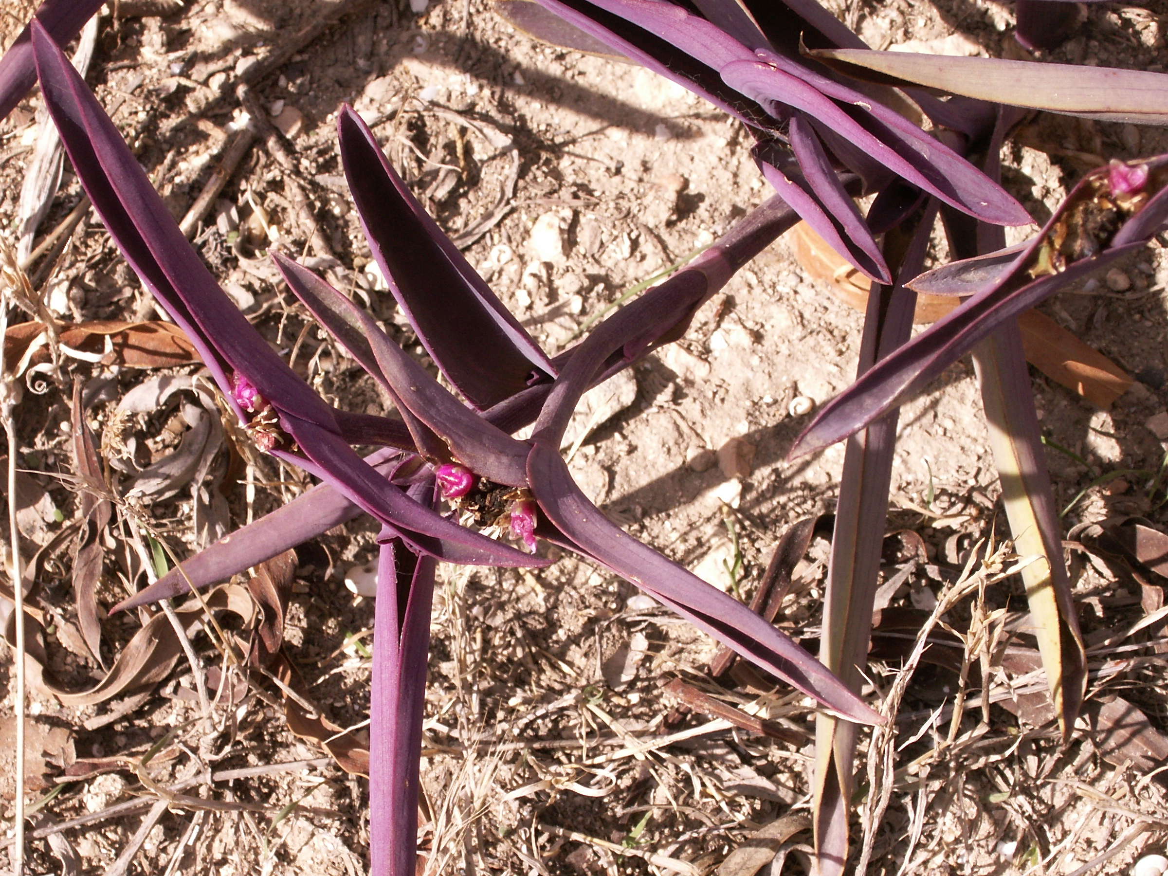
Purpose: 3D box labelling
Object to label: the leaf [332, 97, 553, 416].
[{"bbox_3d":[-0.036,-0.045,0.505,0.021,0.084,0.013,-31,24,-4],"label":"leaf"}]

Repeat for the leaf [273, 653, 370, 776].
[{"bbox_3d":[-0.059,0.066,0.494,0.010,0.008,0.039,-41,71,-17],"label":"leaf"}]

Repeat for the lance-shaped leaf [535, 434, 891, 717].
[{"bbox_3d":[0.027,0.034,0.469,0.098,0.015,0.017,40,63,-1],"label":"lance-shaped leaf"}]

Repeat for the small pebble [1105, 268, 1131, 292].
[{"bbox_3d":[0.143,-0.042,0.560,0.007,0.005,0.006,0,57,0],"label":"small pebble"}]

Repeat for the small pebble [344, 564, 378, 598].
[{"bbox_3d":[-0.053,0.035,0.508,0.009,0.007,0.009,0,57,0],"label":"small pebble"}]

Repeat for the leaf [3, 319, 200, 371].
[{"bbox_3d":[-0.122,-0.023,0.535,0.057,0.008,0.011,0,65,0],"label":"leaf"}]

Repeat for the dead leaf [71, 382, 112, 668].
[{"bbox_3d":[-0.122,0.021,0.515,0.009,0.008,0.075,-9,65,-4],"label":"dead leaf"}]

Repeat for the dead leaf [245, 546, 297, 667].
[{"bbox_3d":[-0.074,0.040,0.497,0.013,0.012,0.030,0,65,0],"label":"dead leaf"}]

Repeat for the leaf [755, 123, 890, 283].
[{"bbox_3d":[0.059,-0.056,0.500,0.015,0.013,0.044,-29,75,-18],"label":"leaf"}]

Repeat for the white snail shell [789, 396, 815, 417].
[{"bbox_3d":[0.055,-0.008,0.530,0.005,0.004,0.006,0,65,0],"label":"white snail shell"}]

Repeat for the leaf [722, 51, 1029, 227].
[{"bbox_3d":[0.069,-0.070,0.485,0.080,0.014,0.017,27,79,6],"label":"leaf"}]

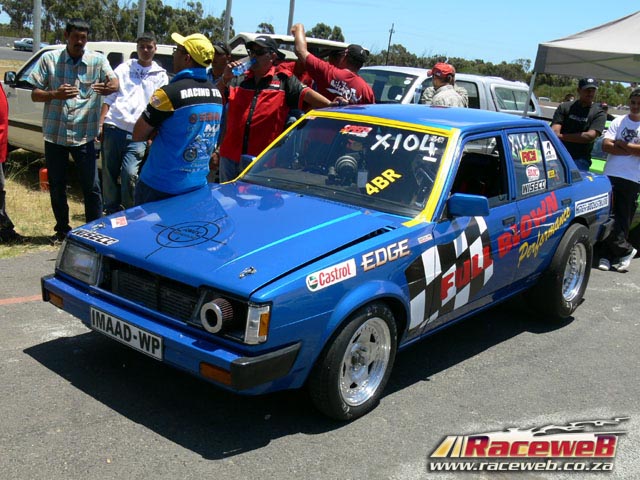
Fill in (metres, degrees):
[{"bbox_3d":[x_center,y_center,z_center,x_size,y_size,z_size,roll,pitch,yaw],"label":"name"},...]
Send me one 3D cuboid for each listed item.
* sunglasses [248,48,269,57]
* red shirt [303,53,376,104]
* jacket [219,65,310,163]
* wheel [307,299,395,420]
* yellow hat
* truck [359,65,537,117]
[{"bbox_3d":[-0.412,-1.308,5.160,0.145,0.048,0.140,13,15,30],"label":"sunglasses"},{"bbox_3d":[0.157,-1.098,5.950,0.580,0.760,0.330,4,13,-8],"label":"red shirt"},{"bbox_3d":[-0.394,-0.891,5.250,0.620,0.690,0.320,7,13,6],"label":"jacket"},{"bbox_3d":[0.152,0.540,3.411,0.170,0.555,0.555,15,15,35],"label":"wheel"},{"bbox_3d":[-0.745,-1.113,4.320,0.270,0.155,0.185,35,18,8],"label":"yellow hat"},{"bbox_3d":[1.360,-1.845,11.450,5.050,1.680,1.750,-6,17,-43],"label":"truck"}]

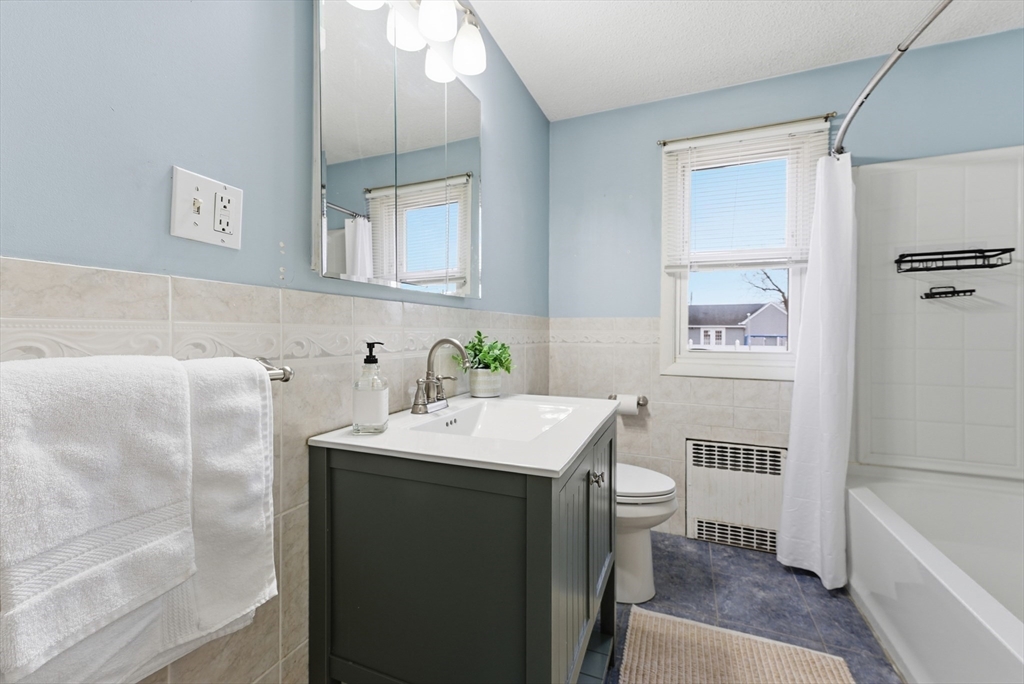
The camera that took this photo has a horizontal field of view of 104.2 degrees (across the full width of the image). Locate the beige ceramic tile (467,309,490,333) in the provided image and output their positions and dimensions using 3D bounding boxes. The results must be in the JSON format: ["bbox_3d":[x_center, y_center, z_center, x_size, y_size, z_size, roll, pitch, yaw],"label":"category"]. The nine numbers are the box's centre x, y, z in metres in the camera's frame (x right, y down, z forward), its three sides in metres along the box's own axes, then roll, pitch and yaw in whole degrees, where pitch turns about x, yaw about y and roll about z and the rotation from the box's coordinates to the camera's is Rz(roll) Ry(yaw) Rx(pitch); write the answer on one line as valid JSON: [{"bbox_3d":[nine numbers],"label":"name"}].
[{"bbox_3d":[-0.138,-0.095,1.713,0.010,0.079,0.203,1,1,24],"label":"beige ceramic tile"}]

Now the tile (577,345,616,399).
[{"bbox_3d":[0.515,0.182,2.417,0.203,0.308,0.010,1,1,24],"label":"tile"}]

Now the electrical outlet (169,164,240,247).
[{"bbox_3d":[-0.542,-0.235,0.715,0.012,0.115,0.114,0,1,23],"label":"electrical outlet"}]

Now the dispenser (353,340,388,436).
[{"bbox_3d":[-0.341,0.106,0.974,0.068,0.219,0.080,0,1,0],"label":"dispenser"}]

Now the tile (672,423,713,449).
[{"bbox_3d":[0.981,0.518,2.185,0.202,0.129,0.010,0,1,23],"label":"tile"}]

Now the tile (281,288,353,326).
[{"bbox_3d":[-0.471,-0.080,0.971,0.010,0.079,0.203,1,1,24],"label":"tile"}]

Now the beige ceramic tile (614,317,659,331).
[{"bbox_3d":[0.710,-0.104,2.324,0.220,0.077,0.010,1,1,24],"label":"beige ceramic tile"}]

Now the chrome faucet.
[{"bbox_3d":[-0.202,0.098,1.218,0.169,0.224,0.158,0,1,23],"label":"chrome faucet"}]

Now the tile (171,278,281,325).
[{"bbox_3d":[-0.535,-0.074,0.759,0.010,0.075,0.199,0,1,23],"label":"tile"}]

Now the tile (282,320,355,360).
[{"bbox_3d":[-0.471,0.004,0.973,0.010,0.089,0.203,1,1,24],"label":"tile"}]

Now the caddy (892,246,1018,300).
[{"bbox_3d":[1.880,-0.288,1.712,0.300,0.205,0.140,1,1,24],"label":"caddy"}]

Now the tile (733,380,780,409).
[{"bbox_3d":[1.262,0.272,2.058,0.205,0.145,0.010,0,1,23],"label":"tile"}]

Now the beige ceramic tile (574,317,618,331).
[{"bbox_3d":[0.504,-0.107,2.379,0.214,0.074,0.010,0,1,23],"label":"beige ceramic tile"}]

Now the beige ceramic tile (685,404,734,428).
[{"bbox_3d":[1.074,0.400,2.143,0.208,0.118,0.010,0,1,23],"label":"beige ceramic tile"}]

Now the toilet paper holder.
[{"bbox_3d":[0.667,0.331,2.271,0.217,0.058,0.075,0,1,23],"label":"toilet paper holder"}]

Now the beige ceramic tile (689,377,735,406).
[{"bbox_3d":[1.073,0.267,2.140,0.208,0.150,0.010,0,1,23],"label":"beige ceramic tile"}]

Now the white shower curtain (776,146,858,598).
[{"bbox_3d":[1.394,0.120,1.833,0.245,1.890,0.220,1,1,24],"label":"white shower curtain"}]

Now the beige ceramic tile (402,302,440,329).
[{"bbox_3d":[-0.305,-0.087,1.342,0.010,0.079,0.203,1,1,24],"label":"beige ceramic tile"}]

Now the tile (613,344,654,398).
[{"bbox_3d":[0.696,0.183,2.301,0.203,0.309,0.010,0,1,23],"label":"tile"}]

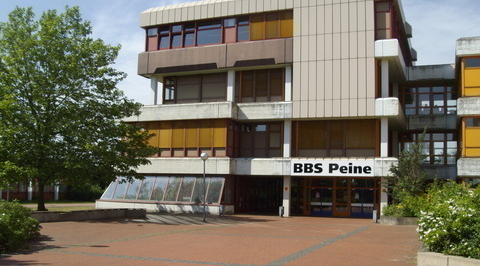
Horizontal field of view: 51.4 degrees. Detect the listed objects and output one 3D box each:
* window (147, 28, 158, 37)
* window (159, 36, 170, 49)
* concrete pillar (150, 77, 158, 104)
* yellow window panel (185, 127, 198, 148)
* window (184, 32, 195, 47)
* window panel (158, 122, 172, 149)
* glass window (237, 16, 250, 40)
[{"bbox_3d":[-7.381,-8.527,42.491,1.095,0.767,0.100,-1,-7,22],"label":"window"},{"bbox_3d":[-6.295,-7.557,41.919,1.059,1.187,0.100,-1,-7,22],"label":"window"},{"bbox_3d":[-7.723,-3.724,45.118,0.460,2.624,0.460,-1,-8,22],"label":"concrete pillar"},{"bbox_3d":[-3.837,0.297,39.908,1.207,1.813,0.120,-1,-8,22],"label":"yellow window panel"},{"bbox_3d":[-4.087,-7.648,41.016,1.022,1.315,0.100,-1,-7,22],"label":"window"},{"bbox_3d":[-5.876,0.231,39.556,1.141,2.168,0.100,-1,-7,22],"label":"window panel"},{"bbox_3d":[0.333,-8.642,41.760,1.221,2.089,0.120,-1,-8,22],"label":"glass window"}]

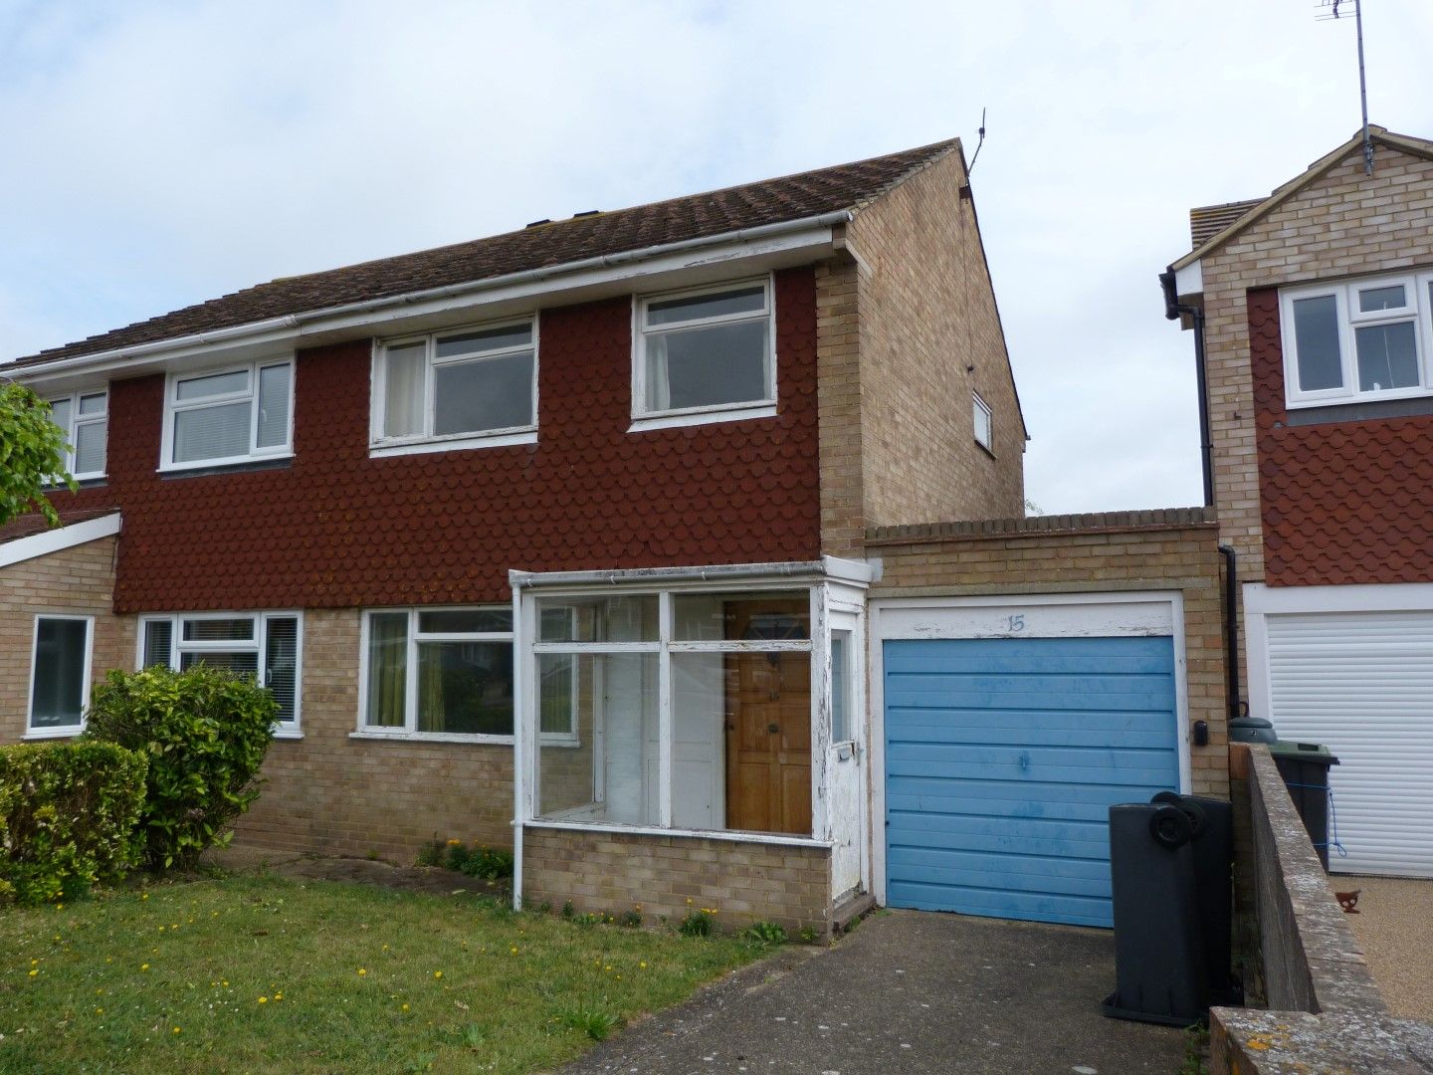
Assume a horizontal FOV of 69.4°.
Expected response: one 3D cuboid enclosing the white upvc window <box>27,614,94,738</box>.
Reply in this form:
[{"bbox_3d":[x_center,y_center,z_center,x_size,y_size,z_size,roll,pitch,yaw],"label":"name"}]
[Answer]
[{"bbox_3d":[-6.623,1.380,10.441,0.100,1.177,0.658,-3,-7,24],"label":"white upvc window"}]

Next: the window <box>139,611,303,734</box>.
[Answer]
[{"bbox_3d":[-4.983,1.351,10.304,2.314,1.177,0.110,-3,-7,24],"label":"window"}]

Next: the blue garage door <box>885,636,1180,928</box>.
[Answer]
[{"bbox_3d":[2.131,1.654,7.125,1.984,1.910,0.080,-3,-7,24],"label":"blue garage door"}]

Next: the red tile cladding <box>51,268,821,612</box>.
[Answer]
[{"bbox_3d":[-3.538,-0.616,9.821,9.465,2.549,0.120,-3,-7,24],"label":"red tile cladding"}]

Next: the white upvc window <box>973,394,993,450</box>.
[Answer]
[{"bbox_3d":[3.313,-1.420,12.914,0.100,0.628,1.316,-3,-7,24],"label":"white upvc window"}]

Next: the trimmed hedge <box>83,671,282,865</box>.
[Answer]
[{"bbox_3d":[-4.754,2.042,9.214,1.400,1.790,1.200,-3,-7,24],"label":"trimmed hedge"}]

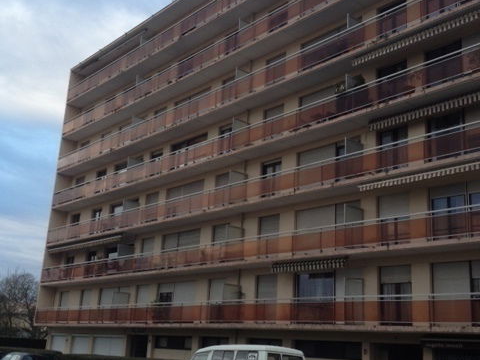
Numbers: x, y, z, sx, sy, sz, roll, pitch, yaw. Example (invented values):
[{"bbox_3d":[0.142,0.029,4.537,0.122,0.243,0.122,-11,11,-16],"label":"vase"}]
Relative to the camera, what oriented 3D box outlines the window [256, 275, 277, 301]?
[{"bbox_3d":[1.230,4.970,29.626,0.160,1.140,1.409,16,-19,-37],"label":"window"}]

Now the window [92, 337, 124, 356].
[{"bbox_3d":[-8.022,10.177,39.630,0.160,1.230,3.923,16,-19,-37],"label":"window"}]

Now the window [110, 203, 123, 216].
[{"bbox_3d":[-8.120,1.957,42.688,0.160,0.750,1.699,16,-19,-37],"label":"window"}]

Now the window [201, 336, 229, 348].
[{"bbox_3d":[-1.250,8.012,31.720,0.160,0.580,2.242,16,-19,-37],"label":"window"}]

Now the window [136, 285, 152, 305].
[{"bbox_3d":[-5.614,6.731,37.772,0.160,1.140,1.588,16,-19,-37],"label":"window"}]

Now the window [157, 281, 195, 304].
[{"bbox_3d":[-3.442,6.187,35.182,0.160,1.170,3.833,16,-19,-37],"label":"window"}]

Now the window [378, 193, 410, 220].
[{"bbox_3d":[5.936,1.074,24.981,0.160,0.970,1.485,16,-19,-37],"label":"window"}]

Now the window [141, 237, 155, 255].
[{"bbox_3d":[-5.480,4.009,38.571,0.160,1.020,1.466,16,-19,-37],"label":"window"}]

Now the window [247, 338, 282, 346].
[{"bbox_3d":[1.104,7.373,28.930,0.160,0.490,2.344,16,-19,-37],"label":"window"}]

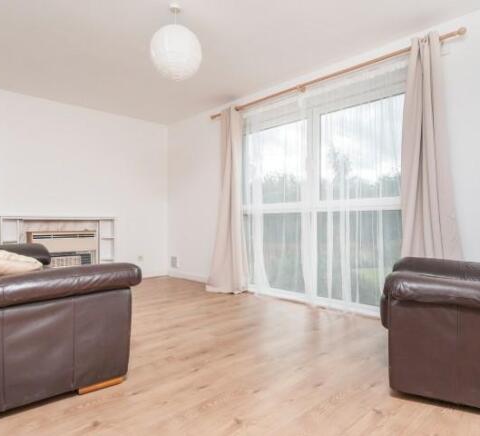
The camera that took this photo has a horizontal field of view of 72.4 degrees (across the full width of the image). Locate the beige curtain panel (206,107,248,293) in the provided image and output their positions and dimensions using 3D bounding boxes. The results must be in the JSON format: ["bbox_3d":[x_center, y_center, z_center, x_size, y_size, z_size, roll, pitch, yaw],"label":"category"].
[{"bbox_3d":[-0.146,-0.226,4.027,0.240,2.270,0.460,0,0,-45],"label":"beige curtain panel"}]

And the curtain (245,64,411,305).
[{"bbox_3d":[0.689,-0.197,3.333,0.110,2.180,1.980,0,0,-45],"label":"curtain"}]

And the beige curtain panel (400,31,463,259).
[{"bbox_3d":[1.452,-0.249,2.471,0.200,2.290,0.460,0,0,-45],"label":"beige curtain panel"}]

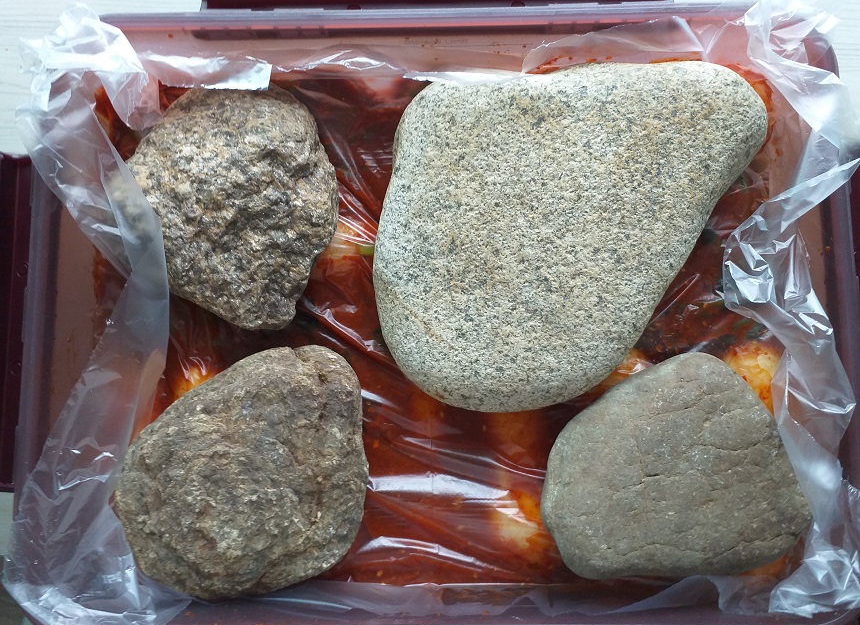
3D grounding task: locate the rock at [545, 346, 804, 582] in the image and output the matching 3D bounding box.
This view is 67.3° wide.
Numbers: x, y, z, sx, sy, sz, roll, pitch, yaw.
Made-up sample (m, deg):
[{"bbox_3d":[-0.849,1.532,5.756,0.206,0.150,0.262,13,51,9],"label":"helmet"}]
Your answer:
[{"bbox_3d":[0.122,0.081,0.332,0.132,0.050,0.112,-10,84,0],"label":"rock"}]

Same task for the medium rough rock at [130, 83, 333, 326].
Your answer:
[{"bbox_3d":[-0.109,-0.062,0.346,0.122,0.062,0.128,15,84,3],"label":"medium rough rock"}]

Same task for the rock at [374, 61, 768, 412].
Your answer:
[{"bbox_3d":[0.076,-0.043,0.336,0.212,0.070,0.179,-5,84,0],"label":"rock"}]

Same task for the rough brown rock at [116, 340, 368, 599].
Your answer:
[{"bbox_3d":[-0.097,0.082,0.330,0.130,0.062,0.121,-6,84,0],"label":"rough brown rock"}]

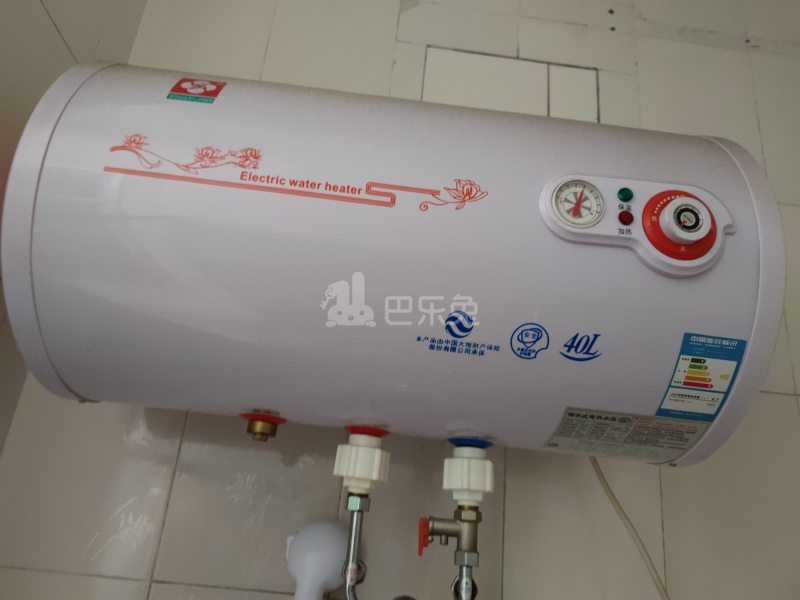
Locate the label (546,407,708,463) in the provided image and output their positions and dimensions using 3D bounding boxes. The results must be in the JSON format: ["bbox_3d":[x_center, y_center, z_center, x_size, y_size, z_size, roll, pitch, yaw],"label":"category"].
[{"bbox_3d":[0.198,0.124,0.516,0.125,0.006,0.084,7,-37,-2],"label":"label"}]

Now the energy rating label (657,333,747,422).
[{"bbox_3d":[0.242,0.065,0.465,0.050,0.079,0.005,7,24,-2],"label":"energy rating label"}]

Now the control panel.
[{"bbox_3d":[0.186,-0.061,0.446,0.155,0.076,0.027,7,-19,-2],"label":"control panel"}]

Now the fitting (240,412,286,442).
[{"bbox_3d":[-0.130,0.122,0.547,0.044,0.023,0.042,7,-19,-2],"label":"fitting"}]

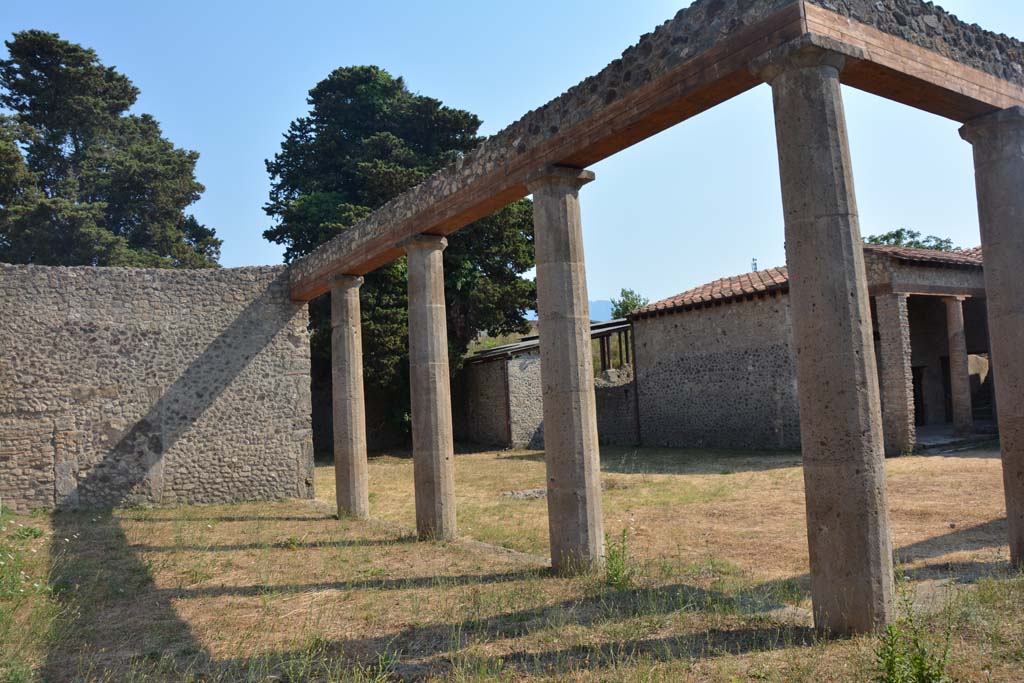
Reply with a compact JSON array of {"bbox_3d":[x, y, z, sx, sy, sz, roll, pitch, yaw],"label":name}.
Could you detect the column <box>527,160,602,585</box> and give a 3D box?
[{"bbox_3d":[0.581,0.245,8.233,0.580,4.206,0.580,-3,-6,0],"label":"column"}]

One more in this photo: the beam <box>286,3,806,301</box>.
[{"bbox_3d":[-1.047,-1.664,10.772,0.406,0.268,12.291,1,-7,-33],"label":"beam"}]

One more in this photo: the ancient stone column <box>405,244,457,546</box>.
[{"bbox_3d":[-1.143,0.598,10.858,0.580,4.199,0.580,1,-7,-33],"label":"ancient stone column"}]

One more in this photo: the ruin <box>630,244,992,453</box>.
[{"bbox_3d":[11.454,0.846,29.504,7.500,6.300,12.300,1,-7,-33],"label":"ruin"}]

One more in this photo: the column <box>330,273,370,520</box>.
[{"bbox_3d":[-2.868,0.951,13.484,0.580,4.192,0.580,1,-7,-33],"label":"column"}]

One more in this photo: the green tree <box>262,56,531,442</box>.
[{"bbox_3d":[-5.878,-4.593,42.000,15.300,20.600,14.500,-3,-6,0],"label":"green tree"}]

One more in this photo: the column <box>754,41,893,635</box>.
[{"bbox_3d":[2.305,-0.108,5.607,0.580,4.213,0.580,1,-7,-33],"label":"column"}]

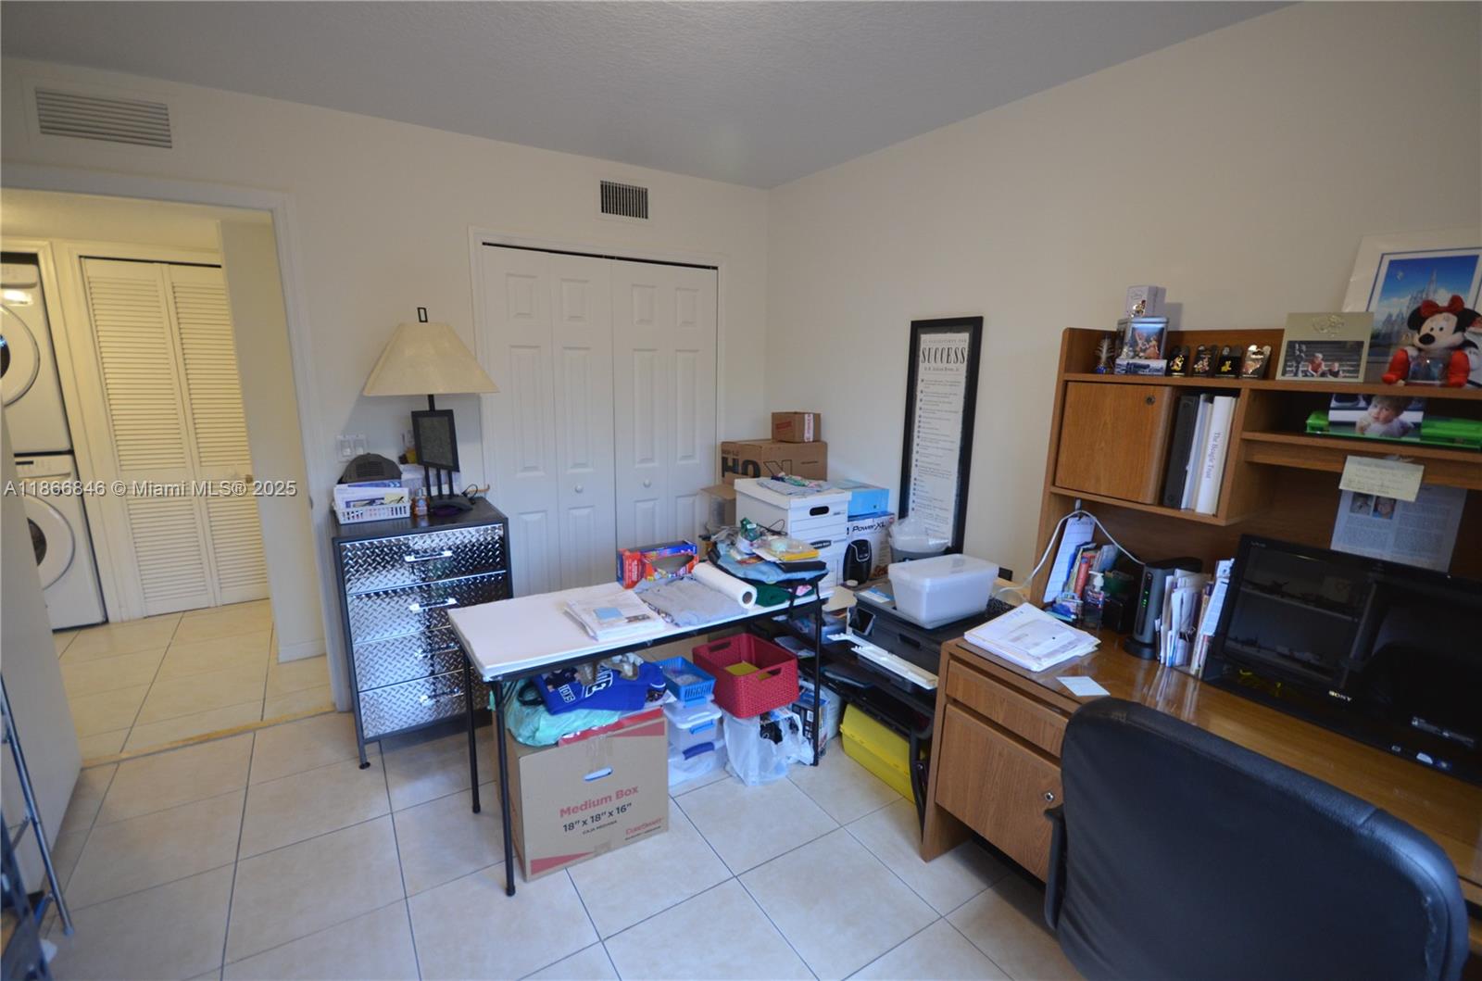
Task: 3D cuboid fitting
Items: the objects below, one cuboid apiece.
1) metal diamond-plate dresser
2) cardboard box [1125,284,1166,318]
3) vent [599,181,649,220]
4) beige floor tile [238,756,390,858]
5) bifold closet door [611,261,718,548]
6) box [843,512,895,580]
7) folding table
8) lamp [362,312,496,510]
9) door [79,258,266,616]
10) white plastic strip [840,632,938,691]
[{"bbox_3d":[-1.320,0.546,2.601,0.600,0.910,0.430,-7,15,-33],"label":"metal diamond-plate dresser"},{"bbox_3d":[1.105,-0.508,1.683,0.080,0.090,0.057,-6,13,-32],"label":"cardboard box"},{"bbox_3d":[-0.560,-1.415,3.007,0.245,0.143,0.020,-6,13,-32],"label":"vent"},{"bbox_3d":[-1.496,1.097,2.180,0.422,0.010,0.400,-7,14,-34],"label":"beige floor tile"},{"bbox_3d":[-0.408,-0.171,3.408,0.605,2.030,0.035,-6,13,-32],"label":"bifold closet door"},{"bbox_3d":[0.495,0.262,2.867,0.290,0.340,0.290,-7,15,-33],"label":"box"},{"bbox_3d":[-0.326,0.740,2.237,1.215,0.725,0.490,-6,14,-32],"label":"folding table"},{"bbox_3d":[-1.234,-0.315,2.499,0.440,0.820,0.340,-6,13,-32],"label":"lamp"},{"bbox_3d":[-3.221,-0.265,3.594,0.620,2.000,0.035,-6,14,-32],"label":"door"},{"bbox_3d":[0.505,0.582,2.152,0.075,0.035,0.440,-6,14,-32],"label":"white plastic strip"}]

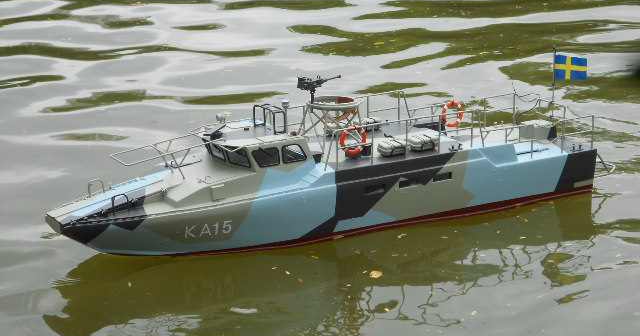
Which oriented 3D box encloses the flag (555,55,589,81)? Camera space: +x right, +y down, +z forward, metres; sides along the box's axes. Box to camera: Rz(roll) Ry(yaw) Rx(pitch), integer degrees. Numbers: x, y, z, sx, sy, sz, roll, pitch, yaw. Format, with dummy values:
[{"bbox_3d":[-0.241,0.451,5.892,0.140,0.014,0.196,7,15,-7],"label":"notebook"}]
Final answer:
[{"bbox_3d":[0.588,-0.234,3.283,0.084,0.059,0.008,-5,16,-19],"label":"flag"}]

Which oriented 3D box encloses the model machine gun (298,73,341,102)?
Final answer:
[{"bbox_3d":[-0.002,-0.164,2.945,0.119,0.056,0.021,-13,20,-40],"label":"model machine gun"}]

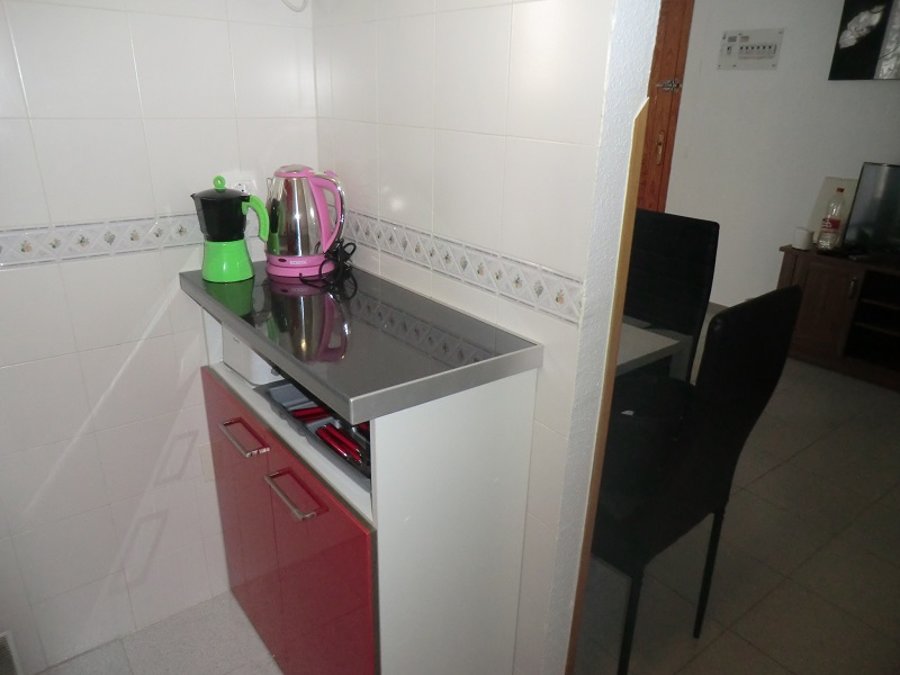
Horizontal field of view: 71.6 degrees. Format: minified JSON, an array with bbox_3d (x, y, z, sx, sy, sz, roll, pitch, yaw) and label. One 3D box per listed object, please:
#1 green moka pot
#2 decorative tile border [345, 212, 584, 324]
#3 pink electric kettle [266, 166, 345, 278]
[{"bbox_3d":[-0.490,-0.248,1.407,0.166,0.226,0.115,1,21,-1],"label":"green moka pot"},{"bbox_3d":[-0.053,-0.179,1.300,0.012,0.072,0.842,-15,26,-36],"label":"decorative tile border"},{"bbox_3d":[-0.339,-0.278,1.472,0.195,0.243,0.158,4,21,7],"label":"pink electric kettle"}]

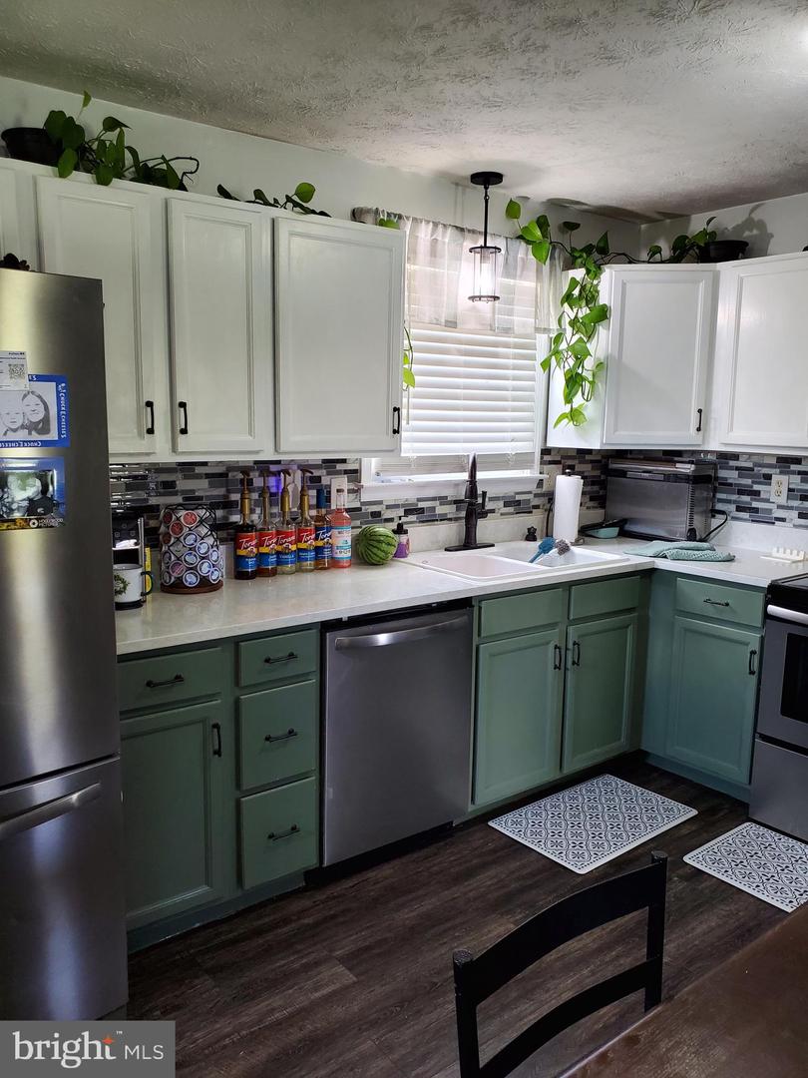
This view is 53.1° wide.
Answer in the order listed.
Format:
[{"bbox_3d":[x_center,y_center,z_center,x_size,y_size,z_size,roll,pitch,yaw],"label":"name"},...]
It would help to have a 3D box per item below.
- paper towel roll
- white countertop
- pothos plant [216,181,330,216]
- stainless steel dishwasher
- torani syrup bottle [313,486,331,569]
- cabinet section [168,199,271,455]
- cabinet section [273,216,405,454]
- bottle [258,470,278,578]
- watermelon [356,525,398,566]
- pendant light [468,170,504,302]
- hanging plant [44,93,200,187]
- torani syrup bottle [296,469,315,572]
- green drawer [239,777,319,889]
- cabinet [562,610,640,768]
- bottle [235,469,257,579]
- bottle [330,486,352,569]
[{"bbox_3d":[0.776,-0.146,3.813,0.122,0.308,0.122,1,9,0],"label":"paper towel roll"},{"bbox_3d":[0.324,0.160,2.906,2.870,0.037,1.170,-6,11,-36],"label":"white countertop"},{"bbox_3d":[-0.420,-1.099,2.590,0.430,0.125,0.150,-6,11,-36],"label":"pothos plant"},{"bbox_3d":[-0.169,0.585,2.850,0.600,0.815,0.610,-6,11,-36],"label":"stainless steel dishwasher"},{"bbox_3d":[-0.301,-0.040,3.032,0.073,0.303,0.073,1,9,0],"label":"torani syrup bottle"},{"bbox_3d":[-0.635,-0.633,2.518,0.315,0.735,0.320,-6,11,-36],"label":"cabinet section"},{"bbox_3d":[-0.288,-0.668,2.775,0.500,0.735,0.320,-6,11,-36],"label":"cabinet section"},{"bbox_3d":[-0.483,-0.055,2.876,0.074,0.375,0.086,-6,11,-36],"label":"bottle"},{"bbox_3d":[-0.101,0.024,3.072,0.156,0.155,0.156,1,9,0],"label":"watermelon"},{"bbox_3d":[0.322,-1.178,3.188,0.128,0.469,0.128,1,9,0],"label":"pendant light"},{"bbox_3d":[-0.789,-1.101,2.297,0.450,0.240,0.230,-6,11,-36],"label":"hanging plant"},{"bbox_3d":[-0.357,-0.067,2.967,0.074,0.375,0.088,-6,11,-36],"label":"torani syrup bottle"},{"bbox_3d":[-0.488,0.843,2.558,0.240,0.288,0.450,-6,11,-36],"label":"green drawer"},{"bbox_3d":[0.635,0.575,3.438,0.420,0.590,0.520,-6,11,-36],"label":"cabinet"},{"bbox_3d":[-0.548,-0.049,2.796,0.076,0.374,0.076,1,9,0],"label":"bottle"},{"bbox_3d":[-0.237,-0.041,3.023,0.076,0.295,0.076,1,9,0],"label":"bottle"}]

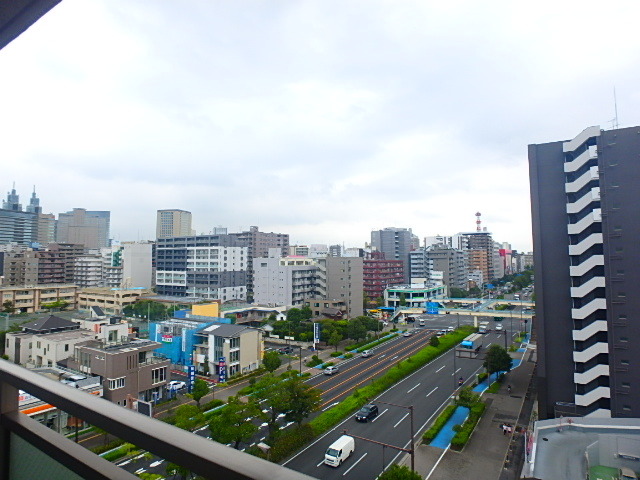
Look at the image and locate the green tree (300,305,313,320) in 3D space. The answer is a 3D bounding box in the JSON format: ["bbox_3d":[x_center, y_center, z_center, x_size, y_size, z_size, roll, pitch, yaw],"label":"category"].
[{"bbox_3d":[-4.096,25.499,118.605,4.200,10.200,4.200,0,-4,0],"label":"green tree"}]

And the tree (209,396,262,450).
[{"bbox_3d":[-10.161,23.113,46.966,6.400,9.000,6.400,-3,-3,34],"label":"tree"}]

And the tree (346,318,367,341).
[{"bbox_3d":[10.896,26.888,115.086,5.800,7.200,5.800,-1,-3,0],"label":"tree"}]

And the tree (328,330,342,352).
[{"bbox_3d":[4.184,26.695,102.295,3.700,5.700,3.700,-1,-3,2],"label":"tree"}]

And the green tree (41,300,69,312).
[{"bbox_3d":[-121.613,31.681,176.350,9.500,6.000,8.000,0,-4,0],"label":"green tree"}]

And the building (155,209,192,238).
[{"bbox_3d":[-205.329,6.555,547.266,32.900,93.600,30.700,-1,-3,9],"label":"building"}]

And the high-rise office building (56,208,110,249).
[{"bbox_3d":[-450.444,6.702,746.649,86.000,121.000,28.000,0,-3,-11],"label":"high-rise office building"}]

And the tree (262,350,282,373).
[{"bbox_3d":[-10.446,26.389,84.463,4.400,4.700,4.400,0,-3,-7],"label":"tree"}]

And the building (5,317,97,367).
[{"bbox_3d":[-68.917,25.986,100.479,24.500,8.200,11.500,-3,-4,34],"label":"building"}]

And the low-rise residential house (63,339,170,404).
[{"bbox_3d":[-36.951,24.174,72.324,14.500,10.200,11.000,-3,-3,34],"label":"low-rise residential house"}]

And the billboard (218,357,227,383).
[{"bbox_3d":[-19.029,25.560,76.126,1.000,4.700,0.700,-3,-4,33],"label":"billboard"}]

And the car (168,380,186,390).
[{"bbox_3d":[-28.042,28.596,76.789,1.620,1.500,3.700,-3,-3,34],"label":"car"}]

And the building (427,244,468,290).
[{"bbox_3d":[81.919,21.531,245.958,13.300,34.000,46.000,-3,-4,33],"label":"building"}]

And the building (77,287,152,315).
[{"bbox_3d":[-102.220,29.842,193.332,42.000,10.800,14.000,-3,-4,38],"label":"building"}]

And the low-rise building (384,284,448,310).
[{"bbox_3d":[48.338,27.651,191.821,18.500,11.500,34.000,-3,-3,34],"label":"low-rise building"}]

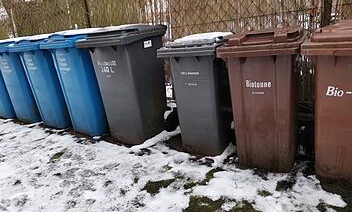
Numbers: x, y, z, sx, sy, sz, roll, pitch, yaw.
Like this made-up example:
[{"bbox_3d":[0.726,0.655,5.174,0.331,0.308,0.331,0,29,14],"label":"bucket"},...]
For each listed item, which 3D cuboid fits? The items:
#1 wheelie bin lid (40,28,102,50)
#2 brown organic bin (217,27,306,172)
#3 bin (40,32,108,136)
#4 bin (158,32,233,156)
[{"bbox_3d":[-1.009,-0.716,2.927,0.585,0.125,0.690,6,21,34],"label":"wheelie bin lid"},{"bbox_3d":[0.663,-0.027,1.970,0.485,0.955,0.550,3,20,28],"label":"brown organic bin"},{"bbox_3d":[-0.944,-0.262,3.087,0.585,1.085,0.730,6,21,34],"label":"bin"},{"bbox_3d":[0.264,-0.099,2.345,0.485,0.955,0.550,5,21,32],"label":"bin"}]

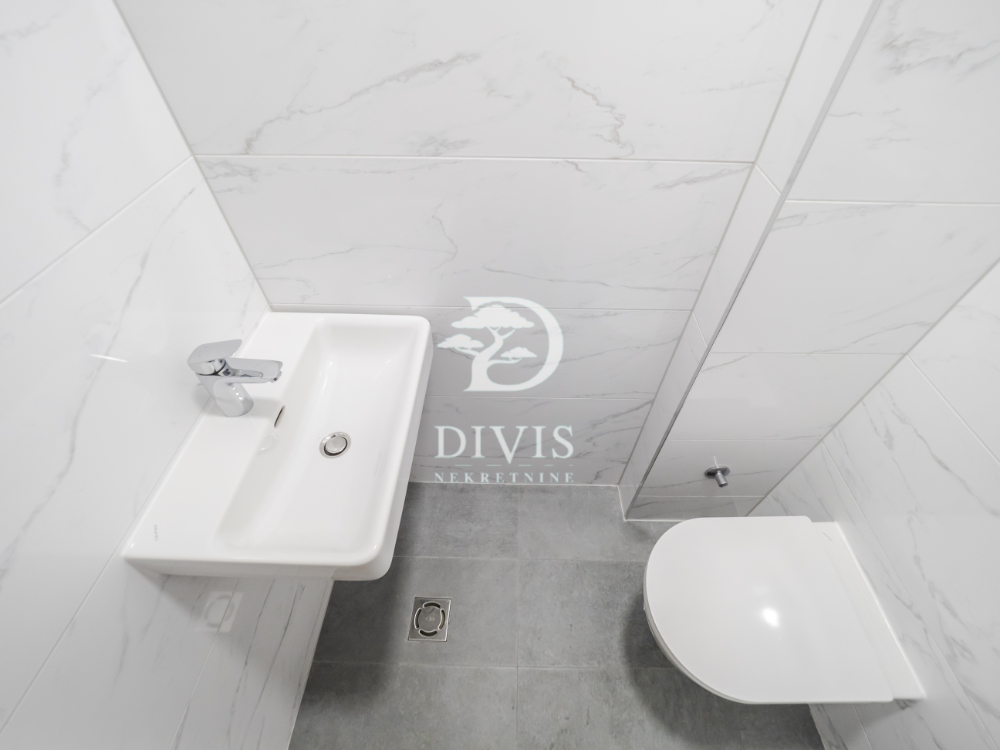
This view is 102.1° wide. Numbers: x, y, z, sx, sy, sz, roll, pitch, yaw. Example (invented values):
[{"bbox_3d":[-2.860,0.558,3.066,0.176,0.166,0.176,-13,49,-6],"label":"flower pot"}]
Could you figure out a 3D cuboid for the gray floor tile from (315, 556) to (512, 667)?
[{"bbox_3d":[-0.244,0.740,1.290,0.601,0.010,0.300,1,47,1],"label":"gray floor tile"}]

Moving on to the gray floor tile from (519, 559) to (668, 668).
[{"bbox_3d":[0.358,0.746,1.279,0.600,0.010,0.300,1,47,1],"label":"gray floor tile"}]

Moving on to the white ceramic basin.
[{"bbox_3d":[-0.357,0.115,0.834,0.400,0.160,0.555,1,48,1],"label":"white ceramic basin"}]

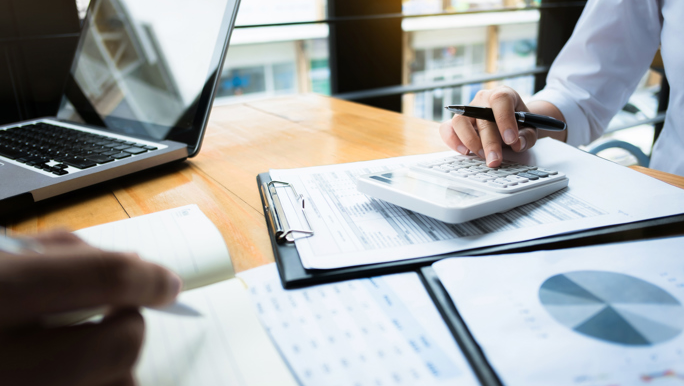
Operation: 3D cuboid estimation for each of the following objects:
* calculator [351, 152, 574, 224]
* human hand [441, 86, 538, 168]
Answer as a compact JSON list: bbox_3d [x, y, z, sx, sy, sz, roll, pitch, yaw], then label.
[{"bbox_3d":[0.099,-0.009,0.420,0.143,0.022,0.103,-12,21,-36],"label":"calculator"},{"bbox_3d":[0.140,-0.067,0.478,0.078,0.070,0.110,13,25,38],"label":"human hand"}]

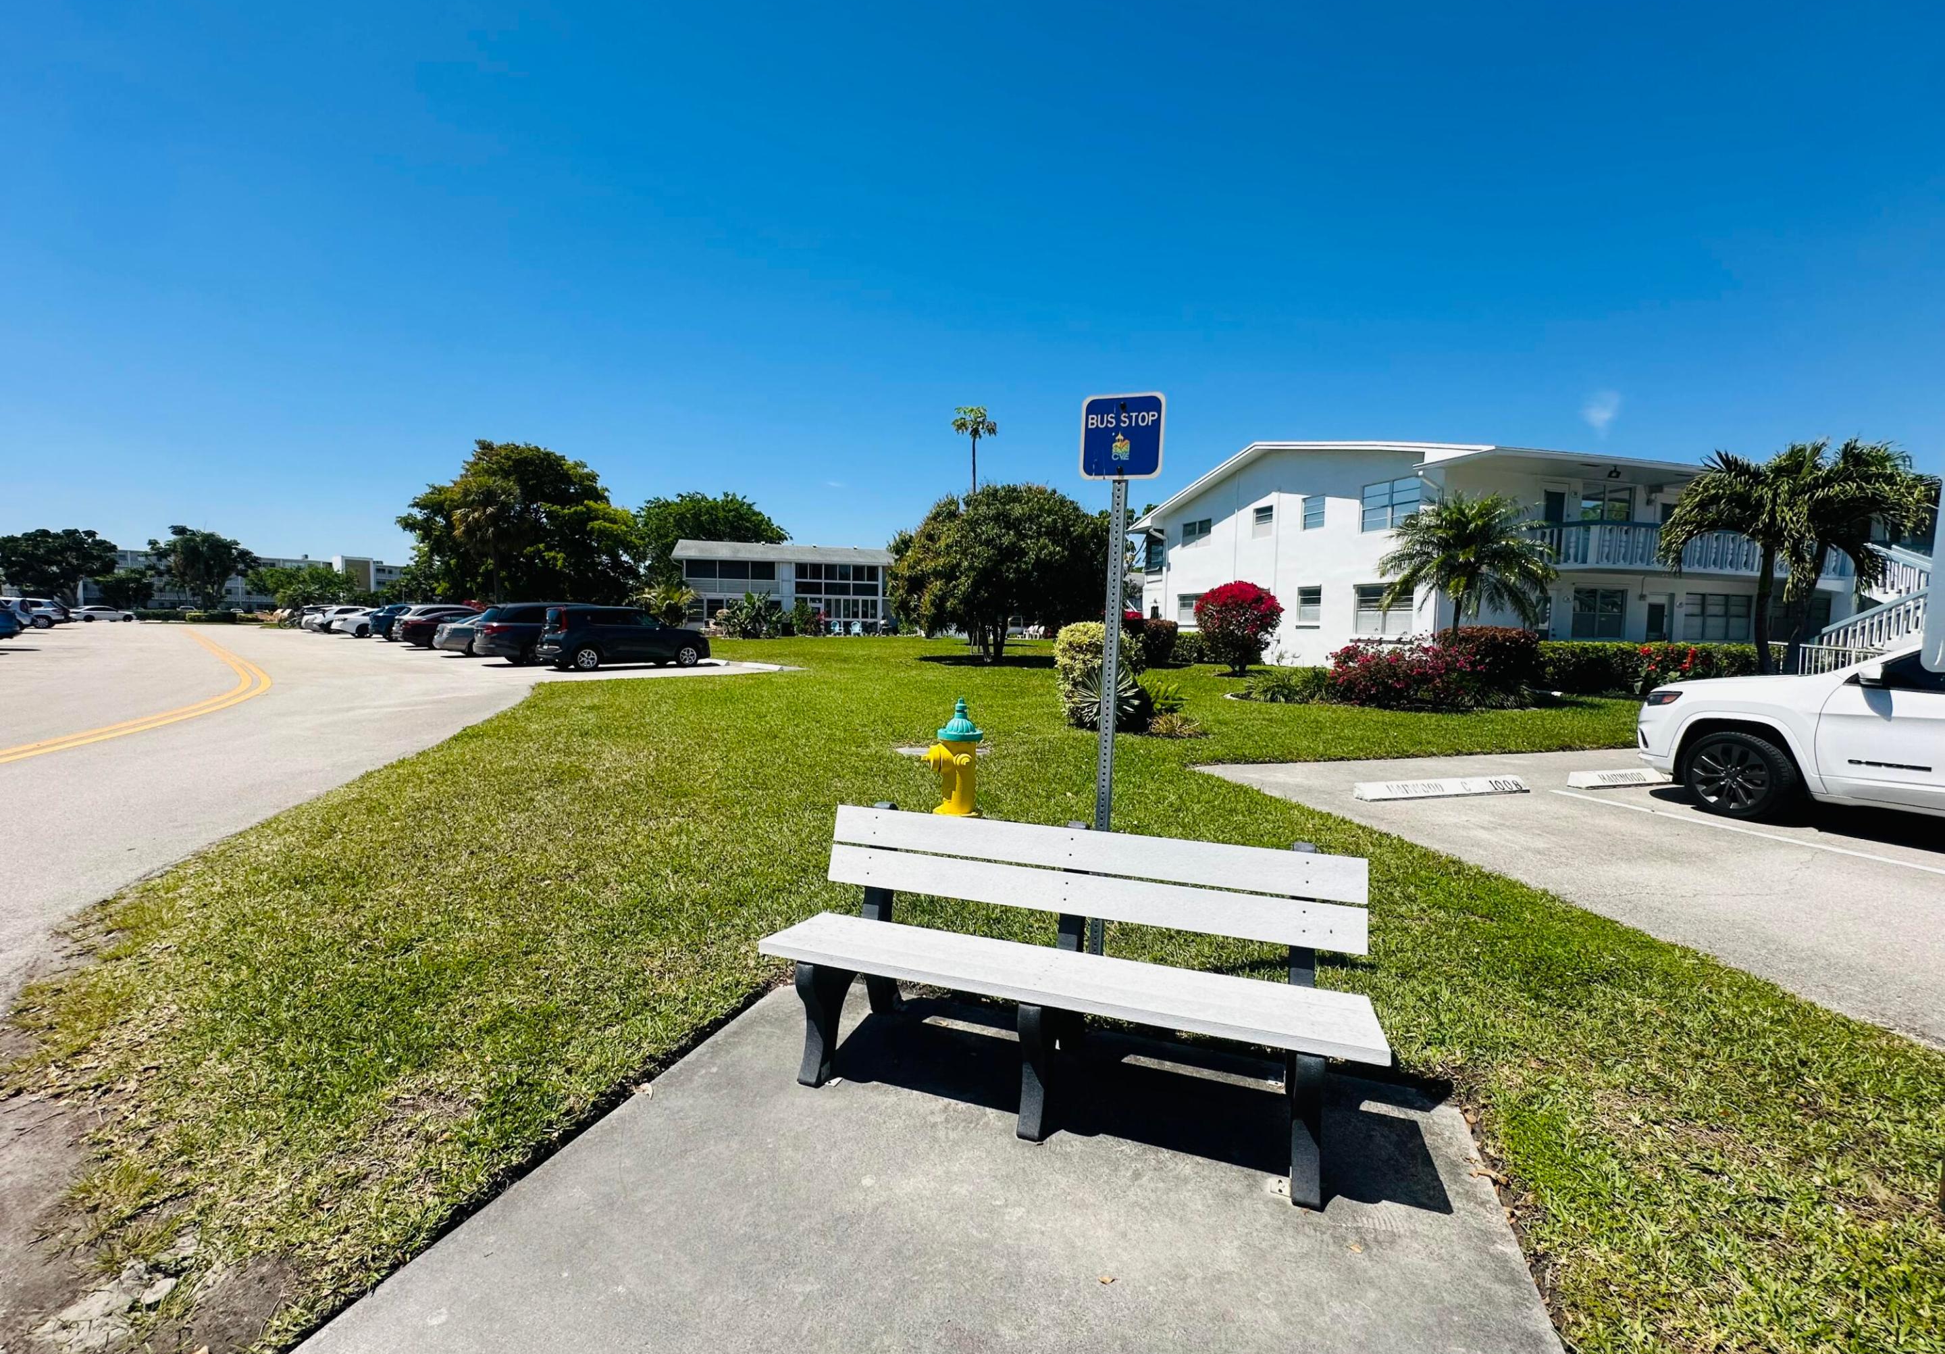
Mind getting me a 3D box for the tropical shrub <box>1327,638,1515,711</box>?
[{"bbox_3d":[8.388,-0.101,14.657,3.000,1.213,1.750,3,4,19],"label":"tropical shrub"}]

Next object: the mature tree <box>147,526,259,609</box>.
[{"bbox_3d":[-84.139,-11.270,86.000,8.800,10.600,8.500,-3,5,-44],"label":"mature tree"}]

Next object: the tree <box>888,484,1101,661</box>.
[{"bbox_3d":[0.798,-3.478,26.293,7.000,5.859,6.700,1,4,0],"label":"tree"}]

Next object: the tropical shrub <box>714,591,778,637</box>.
[{"bbox_3d":[-14.557,-3.944,50.401,3.700,2.807,2.900,2,4,14],"label":"tropical shrub"}]

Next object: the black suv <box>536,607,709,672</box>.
[{"bbox_3d":[-9.170,-1.070,20.960,1.800,1.600,4.200,5,5,44],"label":"black suv"}]

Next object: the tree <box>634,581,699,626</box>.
[{"bbox_3d":[-18.580,-4.065,47.500,3.600,3.300,3.400,-1,4,-21],"label":"tree"}]

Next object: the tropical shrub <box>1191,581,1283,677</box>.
[{"bbox_3d":[7.142,-1.305,20.913,2.250,2.466,2.200,3,4,19],"label":"tropical shrub"}]

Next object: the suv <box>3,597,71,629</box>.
[{"bbox_3d":[-56.700,-3.770,46.400,4.650,1.700,1.870,-2,5,-36],"label":"suv"}]

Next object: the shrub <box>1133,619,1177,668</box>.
[{"bbox_3d":[5.256,-0.994,22.948,1.550,1.466,1.500,3,4,19],"label":"shrub"}]

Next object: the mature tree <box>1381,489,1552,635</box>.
[{"bbox_3d":[9.757,-1.581,15.457,3.100,4.066,3.100,3,4,19],"label":"mature tree"}]

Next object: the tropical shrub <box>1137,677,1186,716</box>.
[{"bbox_3d":[2.720,0.323,11.400,0.780,0.740,0.780,2,4,13],"label":"tropical shrub"}]

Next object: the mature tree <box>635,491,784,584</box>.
[{"bbox_3d":[-22.527,-9.978,68.000,12.200,12.200,11.500,0,4,-18],"label":"mature tree"}]

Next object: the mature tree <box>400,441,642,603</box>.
[{"bbox_3d":[-26.434,-8.148,46.000,12.200,11.600,11.500,-1,4,-30],"label":"mature tree"}]

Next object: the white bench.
[{"bbox_3d":[0.278,0.919,2.546,1.830,0.800,0.620,2,4,19],"label":"white bench"}]

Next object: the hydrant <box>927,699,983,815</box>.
[{"bbox_3d":[-0.147,0.593,5.837,0.460,0.889,0.400,0,4,-12],"label":"hydrant"}]

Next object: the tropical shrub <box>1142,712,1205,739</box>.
[{"bbox_3d":[2.721,0.581,10.550,0.820,0.360,0.700,2,4,15],"label":"tropical shrub"}]

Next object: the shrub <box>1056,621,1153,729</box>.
[{"bbox_3d":[1.891,-0.041,11.250,1.330,1.480,1.250,2,4,10],"label":"shrub"}]

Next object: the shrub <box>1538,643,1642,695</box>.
[{"bbox_3d":[13.752,-0.196,17.461,2.200,1.112,1.050,3,4,19],"label":"shrub"}]

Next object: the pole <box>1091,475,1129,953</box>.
[{"bbox_3d":[0.524,0.133,3.009,0.050,2.220,0.050,5,8,28],"label":"pole"}]

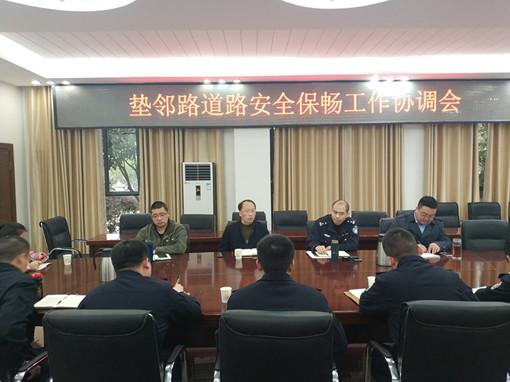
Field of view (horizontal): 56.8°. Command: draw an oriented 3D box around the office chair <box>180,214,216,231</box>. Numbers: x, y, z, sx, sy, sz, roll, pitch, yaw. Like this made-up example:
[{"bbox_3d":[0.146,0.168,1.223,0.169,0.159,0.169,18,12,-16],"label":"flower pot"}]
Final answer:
[{"bbox_3d":[-0.727,0.773,5.670,0.570,0.980,0.610,-1,3,5],"label":"office chair"}]

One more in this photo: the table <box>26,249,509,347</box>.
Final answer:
[{"bbox_3d":[0.433,1.004,3.560,4.350,0.760,1.900,-1,3,0],"label":"table"}]

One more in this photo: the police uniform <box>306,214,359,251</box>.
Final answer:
[{"bbox_3d":[0.766,0.500,4.654,0.550,0.600,0.460,0,3,11],"label":"police uniform"}]

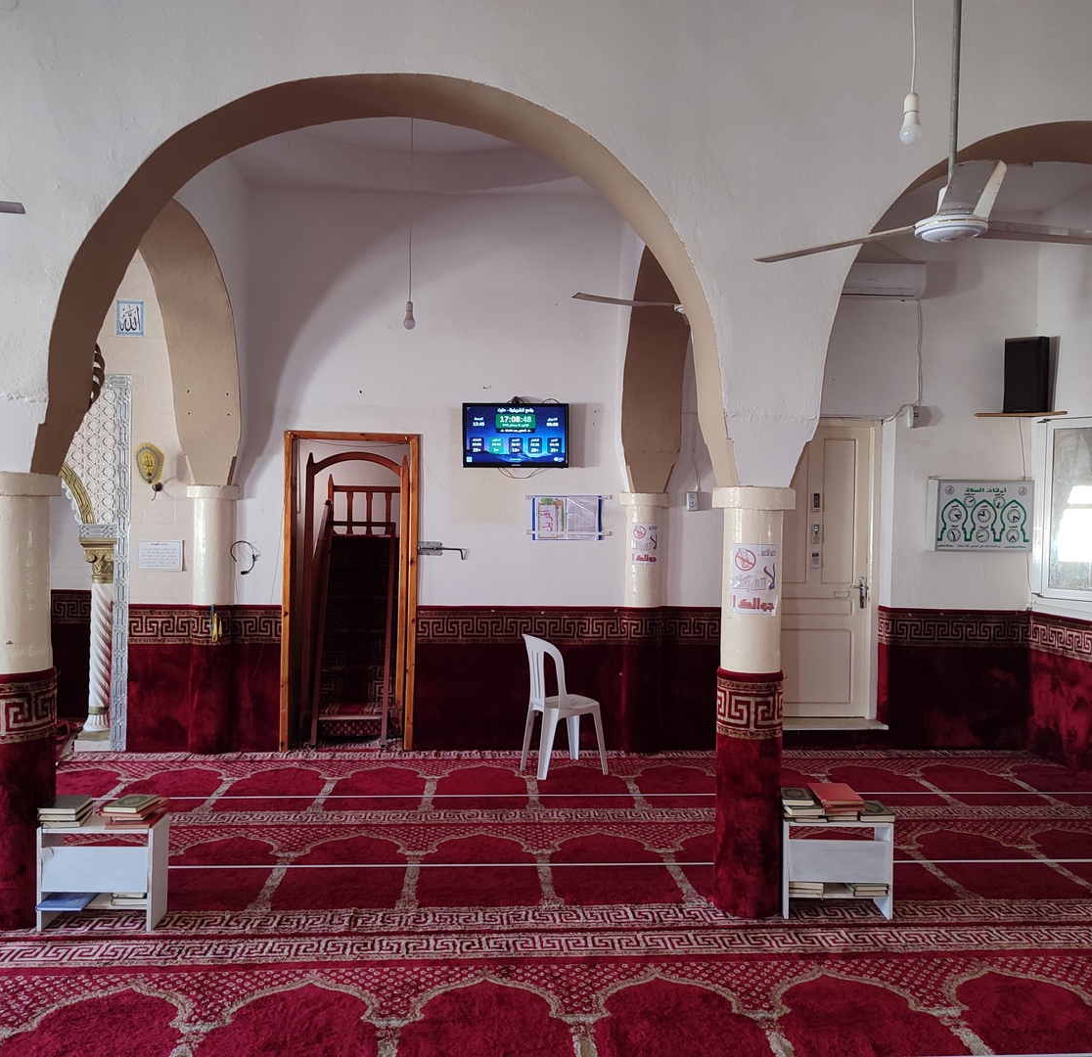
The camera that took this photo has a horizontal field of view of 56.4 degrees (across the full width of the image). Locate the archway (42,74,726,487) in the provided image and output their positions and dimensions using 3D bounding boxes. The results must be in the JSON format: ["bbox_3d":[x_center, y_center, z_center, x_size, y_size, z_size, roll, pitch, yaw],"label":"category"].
[{"bbox_3d":[-0.597,-0.937,4.110,2.600,1.590,0.430,1,1,-4],"label":"archway"}]

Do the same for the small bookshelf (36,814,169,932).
[{"bbox_3d":[-1.770,1.374,4.072,0.446,0.410,0.187,1,2,-4],"label":"small bookshelf"}]

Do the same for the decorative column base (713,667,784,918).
[{"bbox_3d":[0.867,1.106,4.348,0.277,1.007,0.277,1,2,-4],"label":"decorative column base"}]

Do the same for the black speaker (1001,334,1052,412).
[{"bbox_3d":[3.229,-1.008,6.832,0.215,0.496,0.279,2,2,38],"label":"black speaker"}]

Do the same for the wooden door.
[{"bbox_3d":[1.925,0.307,7.298,0.854,2.113,0.080,1,2,-4],"label":"wooden door"}]

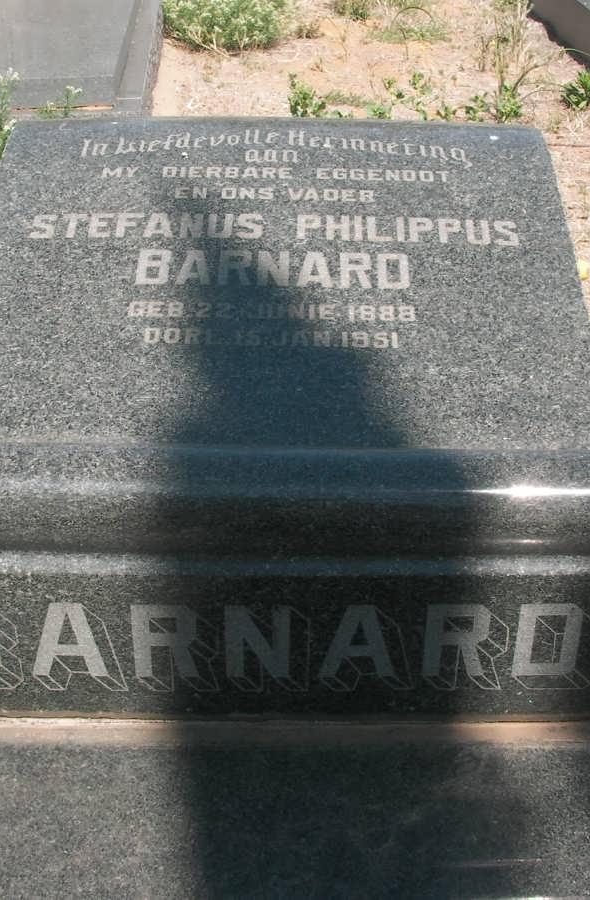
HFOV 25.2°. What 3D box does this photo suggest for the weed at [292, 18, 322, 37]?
[{"bbox_3d":[0.047,-1.741,5.417,0.124,0.061,0.111,1,31,0],"label":"weed"}]

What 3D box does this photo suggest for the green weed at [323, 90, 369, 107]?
[{"bbox_3d":[0.177,-1.215,4.540,0.159,0.042,0.105,1,31,2],"label":"green weed"}]

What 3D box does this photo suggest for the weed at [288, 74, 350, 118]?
[{"bbox_3d":[0.079,-1.185,4.402,0.209,0.130,0.155,1,31,1],"label":"weed"}]

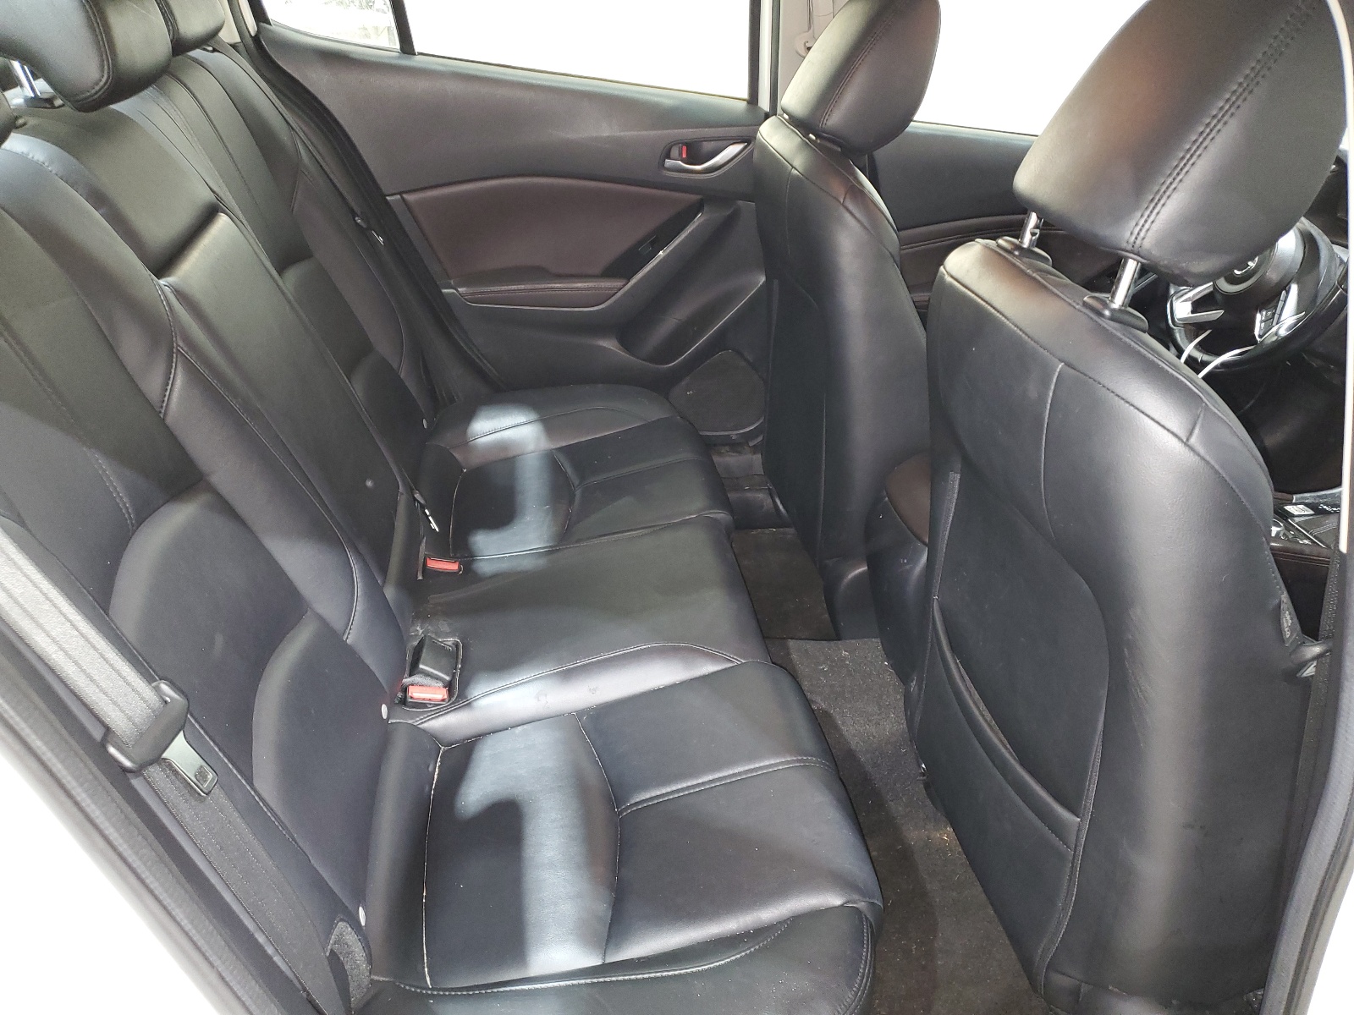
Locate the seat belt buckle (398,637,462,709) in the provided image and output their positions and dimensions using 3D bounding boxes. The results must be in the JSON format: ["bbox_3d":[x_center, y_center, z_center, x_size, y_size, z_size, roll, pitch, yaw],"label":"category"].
[{"bbox_3d":[-0.306,0.211,1.280,0.060,0.055,0.072,-1,31,-10],"label":"seat belt buckle"}]

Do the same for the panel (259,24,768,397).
[{"bbox_3d":[-0.252,-0.444,1.842,0.860,0.690,0.115,-1,31,-10],"label":"panel"}]

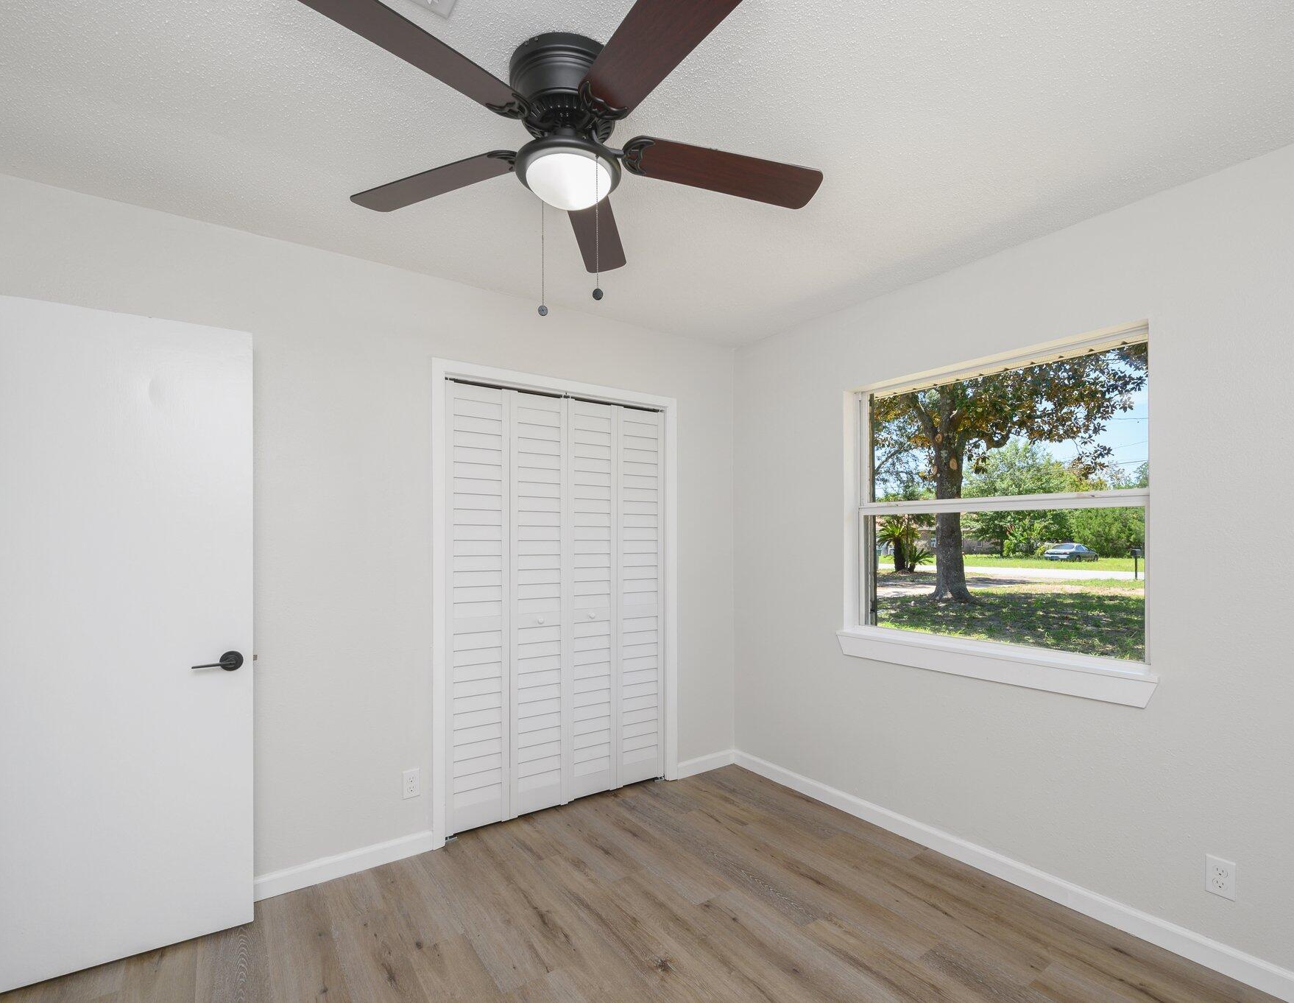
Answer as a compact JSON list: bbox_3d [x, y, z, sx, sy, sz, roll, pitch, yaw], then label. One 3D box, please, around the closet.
[{"bbox_3d":[-0.392,0.478,2.928,1.206,2.004,0.035,2,-4,-35],"label":"closet"}]

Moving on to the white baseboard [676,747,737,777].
[{"bbox_3d":[0.351,1.505,3.365,0.447,0.088,0.015,2,-4,-35],"label":"white baseboard"}]

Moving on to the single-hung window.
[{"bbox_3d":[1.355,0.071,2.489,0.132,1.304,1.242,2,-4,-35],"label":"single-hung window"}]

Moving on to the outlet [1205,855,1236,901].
[{"bbox_3d":[1.754,1.152,1.790,0.007,0.113,0.071,2,-4,-35],"label":"outlet"}]

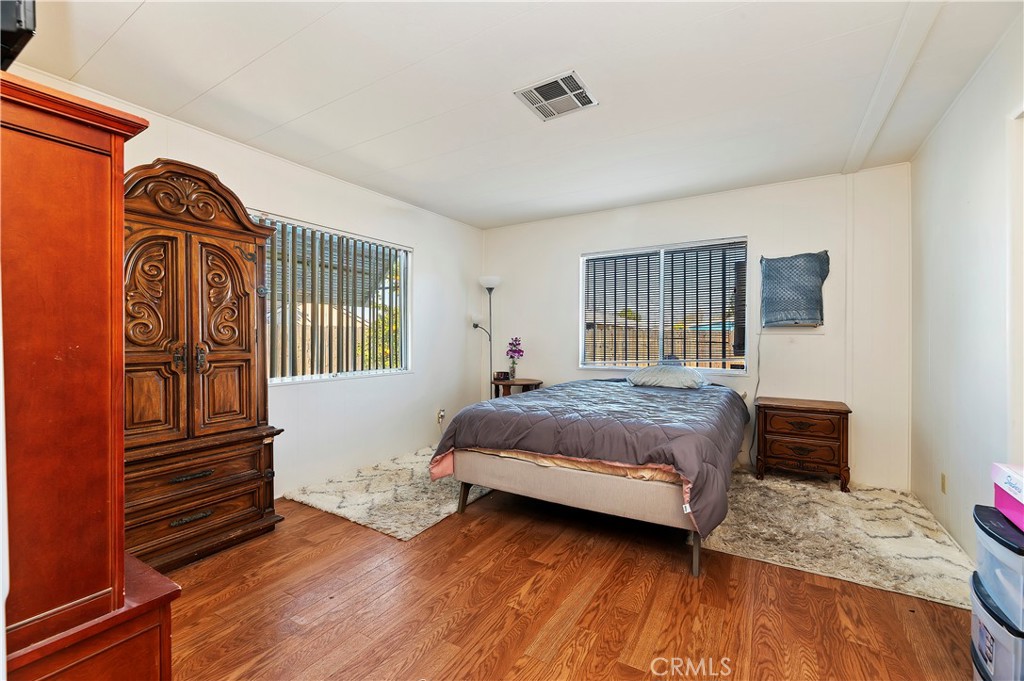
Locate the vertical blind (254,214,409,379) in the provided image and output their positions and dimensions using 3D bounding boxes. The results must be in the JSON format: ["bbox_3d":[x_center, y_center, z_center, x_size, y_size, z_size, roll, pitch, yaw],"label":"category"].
[{"bbox_3d":[-1.428,-0.292,3.280,0.090,1.248,1.620,0,1,33],"label":"vertical blind"}]

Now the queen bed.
[{"bbox_3d":[0.741,0.773,3.095,1.760,0.737,1.980,0,1,30],"label":"queen bed"}]

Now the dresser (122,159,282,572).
[{"bbox_3d":[-1.817,0.129,2.152,0.540,2.042,0.880,0,1,33],"label":"dresser"}]

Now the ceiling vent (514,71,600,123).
[{"bbox_3d":[0.247,-1.314,2.164,0.335,0.030,0.335,0,1,30],"label":"ceiling vent"}]

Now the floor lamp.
[{"bbox_3d":[-0.285,0.192,4.540,0.340,1.872,0.270,0,1,-26],"label":"floor lamp"}]

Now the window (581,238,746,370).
[{"bbox_3d":[1.413,-0.309,3.879,1.550,1.220,0.090,0,1,30],"label":"window"}]

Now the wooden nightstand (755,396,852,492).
[{"bbox_3d":[2.277,0.819,3.163,0.610,0.626,0.410,0,1,30],"label":"wooden nightstand"}]

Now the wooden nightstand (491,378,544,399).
[{"bbox_3d":[0.063,0.791,4.306,0.550,0.679,0.520,0,1,30],"label":"wooden nightstand"}]

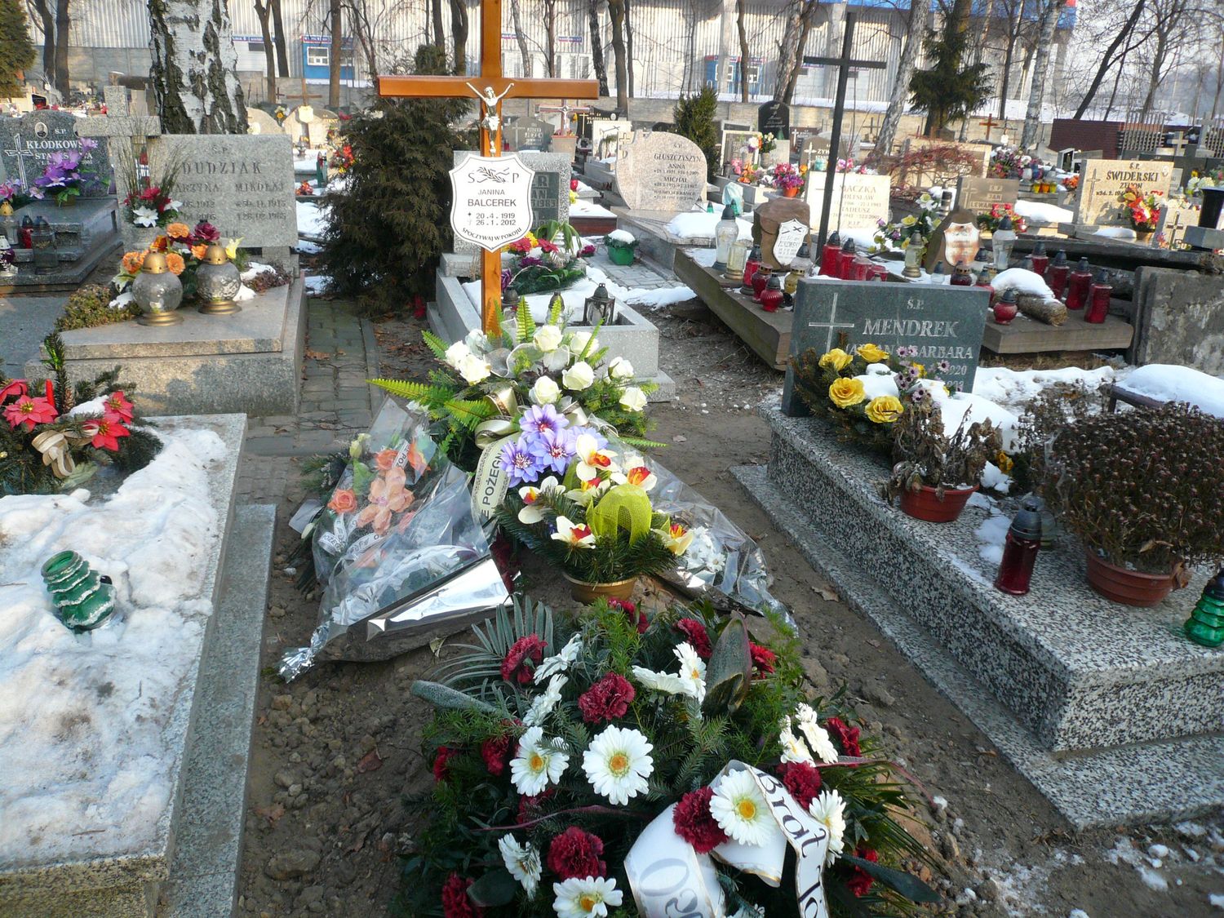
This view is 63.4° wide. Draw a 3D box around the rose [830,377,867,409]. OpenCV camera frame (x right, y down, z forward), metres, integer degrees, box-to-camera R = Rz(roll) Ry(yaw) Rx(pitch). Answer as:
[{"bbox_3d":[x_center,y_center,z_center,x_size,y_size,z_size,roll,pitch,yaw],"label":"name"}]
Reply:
[{"bbox_3d":[0.769,-0.217,3.238,0.115,0.090,0.075,8,23,13],"label":"rose"}]

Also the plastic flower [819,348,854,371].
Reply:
[{"bbox_3d":[0.809,-0.354,3.572,0.120,0.070,0.120,-2,41,15],"label":"plastic flower"}]

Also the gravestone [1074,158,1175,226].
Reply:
[{"bbox_3d":[4.126,-2.163,8.045,0.849,0.502,0.080,-3,23,-15],"label":"gravestone"}]

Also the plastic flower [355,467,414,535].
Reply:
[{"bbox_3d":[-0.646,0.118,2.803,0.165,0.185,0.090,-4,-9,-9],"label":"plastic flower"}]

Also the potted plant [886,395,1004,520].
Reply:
[{"bbox_3d":[0.950,-0.010,2.832,0.300,0.320,0.270,-4,23,-15],"label":"potted plant"}]

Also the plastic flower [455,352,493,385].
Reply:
[{"bbox_3d":[-0.429,-0.283,3.081,0.105,0.090,0.085,-1,23,-8],"label":"plastic flower"}]

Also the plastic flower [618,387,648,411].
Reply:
[{"bbox_3d":[0.063,-0.185,3.039,0.088,0.075,0.080,3,22,1],"label":"plastic flower"}]

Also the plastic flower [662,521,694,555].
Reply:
[{"bbox_3d":[0.177,0.212,2.641,0.087,0.080,0.065,4,22,4],"label":"plastic flower"}]

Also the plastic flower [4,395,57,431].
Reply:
[{"bbox_3d":[-1.461,-0.117,2.486,0.135,0.055,0.135,-10,52,-30],"label":"plastic flower"}]

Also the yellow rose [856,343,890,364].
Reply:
[{"bbox_3d":[0.953,-0.388,3.622,0.118,0.055,0.118,9,25,14],"label":"yellow rose"}]

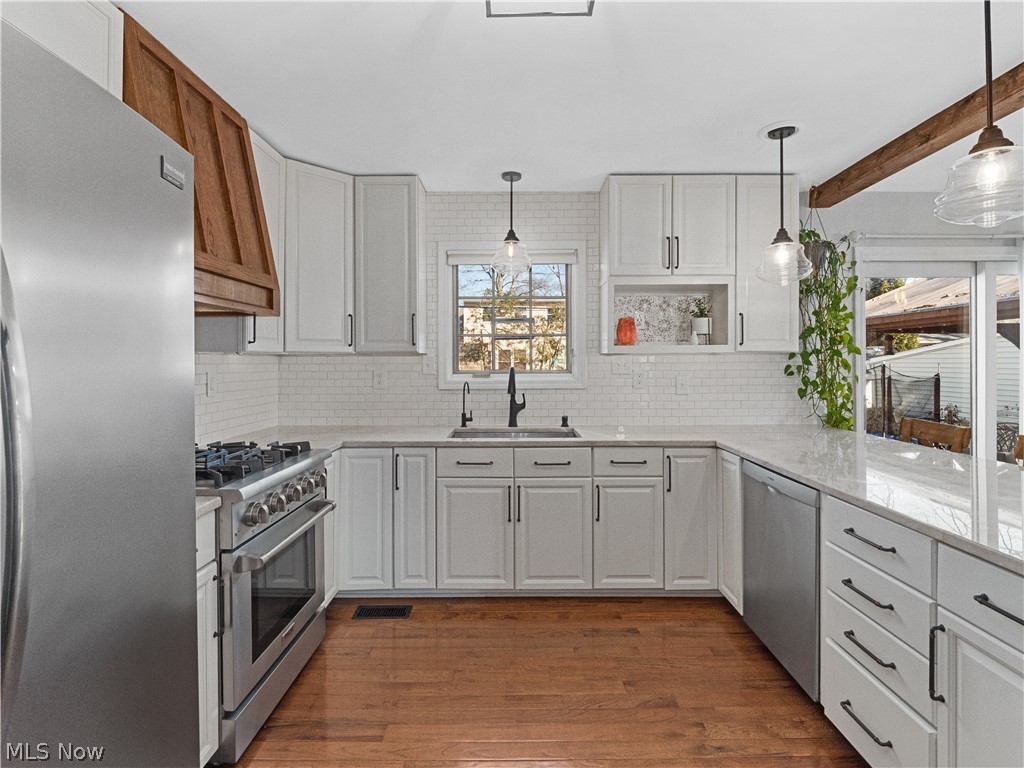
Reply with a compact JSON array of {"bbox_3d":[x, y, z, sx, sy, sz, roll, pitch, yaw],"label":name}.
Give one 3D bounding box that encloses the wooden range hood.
[{"bbox_3d":[-1.356,-0.783,1.910,0.485,0.945,0.745,0,1,0],"label":"wooden range hood"}]

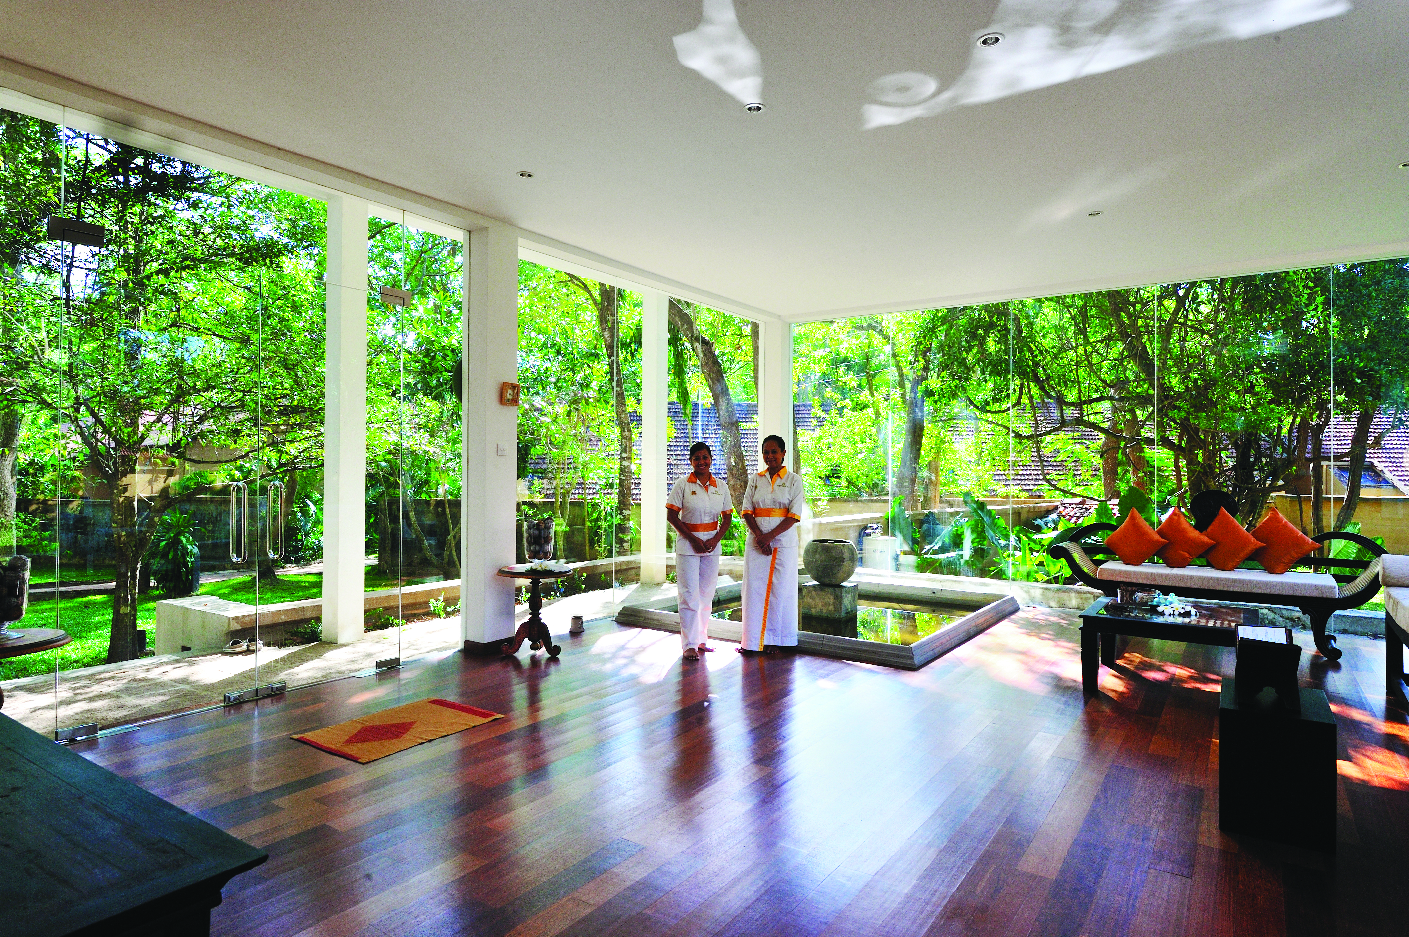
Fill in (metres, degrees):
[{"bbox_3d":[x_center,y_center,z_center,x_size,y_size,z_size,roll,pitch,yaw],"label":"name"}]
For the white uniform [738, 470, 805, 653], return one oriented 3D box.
[{"bbox_3d":[0.508,0.659,5.825,0.456,1.358,0.300,0,0,5],"label":"white uniform"}]

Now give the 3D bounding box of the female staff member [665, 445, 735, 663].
[{"bbox_3d":[-0.032,0.587,5.801,0.489,1.554,0.353,0,0,-13],"label":"female staff member"}]

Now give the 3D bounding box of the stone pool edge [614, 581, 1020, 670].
[{"bbox_3d":[1.136,1.297,7.267,2.764,0.156,2.805,0,0,35],"label":"stone pool edge"}]

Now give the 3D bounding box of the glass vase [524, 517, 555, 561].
[{"bbox_3d":[-1.217,0.548,5.771,0.230,0.368,0.230,0,0,0],"label":"glass vase"}]

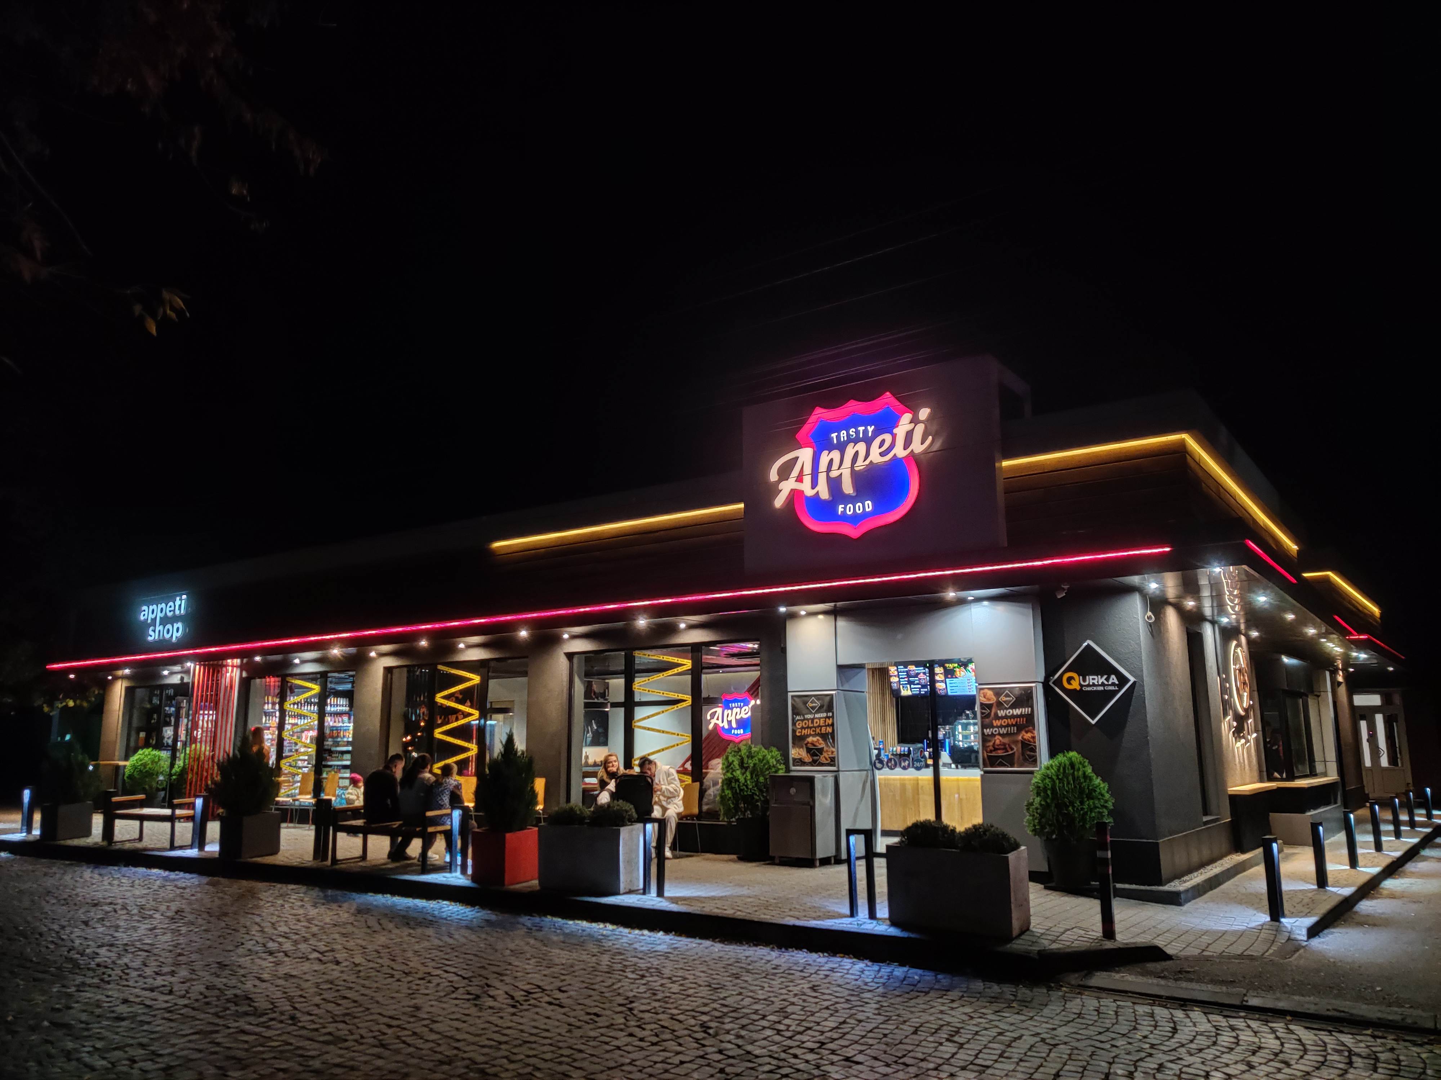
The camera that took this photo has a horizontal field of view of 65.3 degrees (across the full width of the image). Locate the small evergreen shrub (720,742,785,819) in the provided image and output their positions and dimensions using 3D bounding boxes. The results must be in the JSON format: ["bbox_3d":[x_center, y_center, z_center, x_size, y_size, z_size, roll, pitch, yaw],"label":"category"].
[{"bbox_3d":[0.384,2.994,13.935,0.810,0.945,0.810,0,-10,0],"label":"small evergreen shrub"}]

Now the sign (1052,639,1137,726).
[{"bbox_3d":[3.846,1.469,11.612,0.906,0.877,0.060,-8,-13,36],"label":"sign"}]

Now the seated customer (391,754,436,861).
[{"bbox_3d":[-3.366,3.045,12.721,0.480,1.220,0.760,-6,-12,28],"label":"seated customer"}]

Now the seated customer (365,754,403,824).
[{"bbox_3d":[-3.779,3.073,12.912,0.520,1.230,0.760,-6,-12,28],"label":"seated customer"}]

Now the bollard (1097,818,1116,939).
[{"bbox_3d":[2.803,2.478,8.189,0.085,0.817,0.085,-8,-14,33],"label":"bollard"}]

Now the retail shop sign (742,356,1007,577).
[{"bbox_3d":[1.531,-0.690,11.932,2.940,1.962,0.220,-8,-13,33],"label":"retail shop sign"}]

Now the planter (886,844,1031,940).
[{"bbox_3d":[1.823,2.675,8.666,0.975,0.578,0.460,-8,-14,34],"label":"planter"}]

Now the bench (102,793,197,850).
[{"bbox_3d":[-7.836,3.949,15.699,1.742,0.641,0.540,-8,-13,36],"label":"bench"}]

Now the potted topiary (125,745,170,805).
[{"bbox_3d":[-11.313,4.777,22.244,0.851,1.391,0.851,-8,-13,36],"label":"potted topiary"}]

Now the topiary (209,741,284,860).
[{"bbox_3d":[-5.669,3.085,13.510,0.700,1.359,0.700,-8,-14,33],"label":"topiary"}]

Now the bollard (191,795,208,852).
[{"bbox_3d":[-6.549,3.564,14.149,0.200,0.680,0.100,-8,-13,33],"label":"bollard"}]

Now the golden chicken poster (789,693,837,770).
[{"bbox_3d":[1.100,2.256,13.250,0.635,0.910,0.040,-8,-14,33],"label":"golden chicken poster"}]

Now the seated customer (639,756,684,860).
[{"bbox_3d":[-0.697,3.307,13.970,0.520,1.200,0.760,-8,-13,33],"label":"seated customer"}]

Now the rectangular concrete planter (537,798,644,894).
[{"bbox_3d":[-1.236,3.000,11.085,0.891,0.851,0.567,-5,-11,25],"label":"rectangular concrete planter"}]

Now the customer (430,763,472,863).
[{"bbox_3d":[-2.992,3.039,12.435,0.390,1.126,0.620,-8,-14,33],"label":"customer"}]

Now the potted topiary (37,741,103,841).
[{"bbox_3d":[-9.733,3.756,16.919,0.769,1.458,0.769,-8,-13,36],"label":"potted topiary"}]

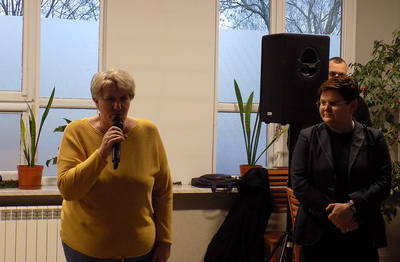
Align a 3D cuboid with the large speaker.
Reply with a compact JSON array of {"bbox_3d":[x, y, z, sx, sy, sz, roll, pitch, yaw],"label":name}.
[{"bbox_3d":[0.673,-0.361,4.865,0.356,0.621,0.355,1,2,-23],"label":"large speaker"}]

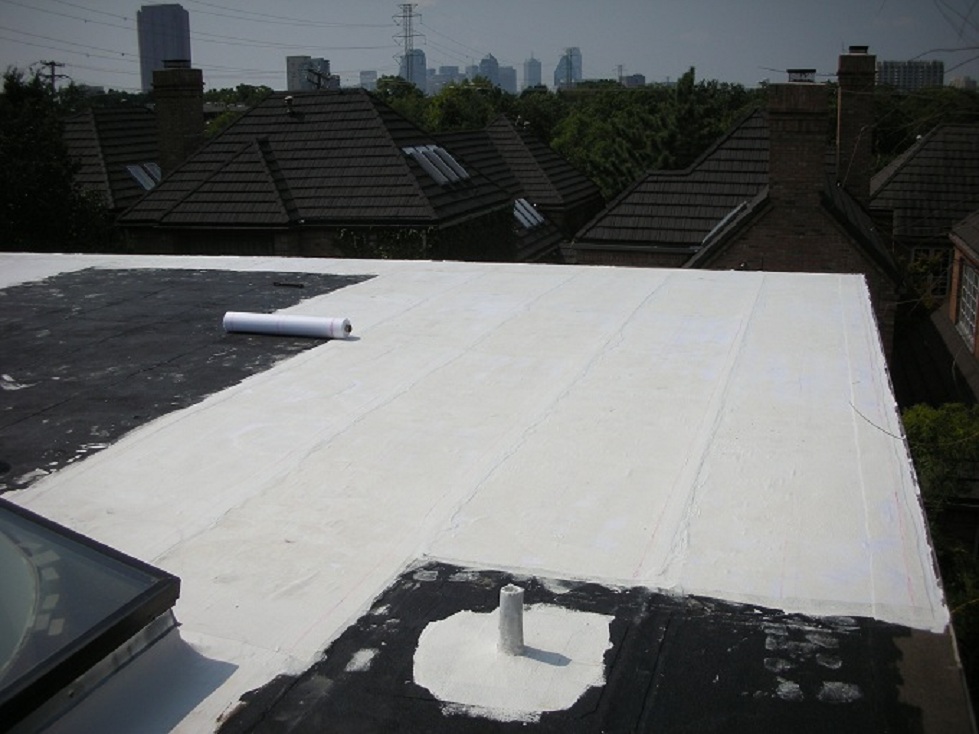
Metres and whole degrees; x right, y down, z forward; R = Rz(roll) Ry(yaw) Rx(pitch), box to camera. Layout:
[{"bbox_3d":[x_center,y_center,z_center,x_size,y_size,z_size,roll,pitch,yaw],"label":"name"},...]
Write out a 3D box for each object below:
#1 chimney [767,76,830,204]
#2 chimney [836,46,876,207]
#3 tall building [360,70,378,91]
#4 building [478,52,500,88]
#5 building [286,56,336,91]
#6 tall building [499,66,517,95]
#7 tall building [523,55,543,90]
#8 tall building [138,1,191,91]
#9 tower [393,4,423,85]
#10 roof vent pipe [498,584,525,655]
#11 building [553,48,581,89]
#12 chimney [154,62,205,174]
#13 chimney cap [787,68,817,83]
[{"bbox_3d":[5.903,-4.259,18.900,1.060,2.300,0.880,5,16,18],"label":"chimney"},{"bbox_3d":[10.493,-6.875,28.367,1.060,4.450,0.850,4,16,18],"label":"chimney"},{"bbox_3d":[-412.911,-955.252,3400.000,42.066,116.651,33.652,5,16,19],"label":"tall building"},{"bbox_3d":[0.153,-1009.920,3500.000,59.128,185.094,53.216,5,16,19],"label":"building"},{"bbox_3d":[-185.676,-290.108,1044.820,50.000,70.000,36.000,-3,15,-9],"label":"building"},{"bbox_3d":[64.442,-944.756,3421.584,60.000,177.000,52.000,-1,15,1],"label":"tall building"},{"bbox_3d":[174.677,-1156.292,4000.000,59.013,215.623,53.111,5,16,19],"label":"tall building"},{"bbox_3d":[-439.173,-408.011,1365.149,66.000,171.000,58.000,-5,15,-16],"label":"tall building"},{"bbox_3d":[-19.730,-73.570,250.793,8.500,34.500,3.500,-2,15,-4],"label":"tower"},{"bbox_3d":[0.067,0.775,3.033,0.073,0.211,0.073,-1,15,1],"label":"roof vent pipe"},{"bbox_3d":[294.256,-1078.307,3700.000,86.438,216.275,69.150,5,16,19],"label":"building"},{"bbox_3d":[-9.095,-7.205,29.000,0.980,3.350,0.980,5,16,18],"label":"chimney"},{"bbox_3d":[5.965,-5.555,18.900,0.510,0.222,0.459,5,16,18],"label":"chimney cap"}]

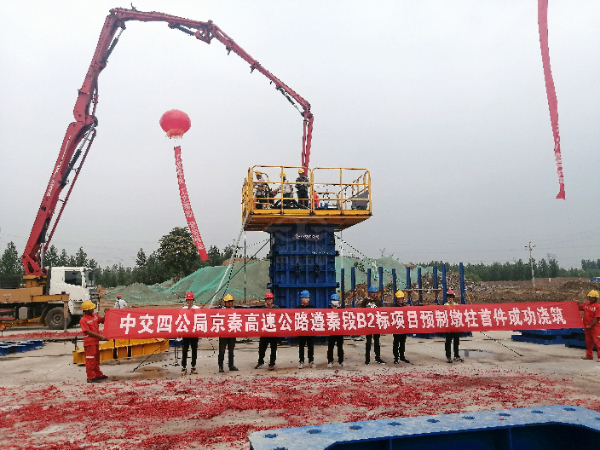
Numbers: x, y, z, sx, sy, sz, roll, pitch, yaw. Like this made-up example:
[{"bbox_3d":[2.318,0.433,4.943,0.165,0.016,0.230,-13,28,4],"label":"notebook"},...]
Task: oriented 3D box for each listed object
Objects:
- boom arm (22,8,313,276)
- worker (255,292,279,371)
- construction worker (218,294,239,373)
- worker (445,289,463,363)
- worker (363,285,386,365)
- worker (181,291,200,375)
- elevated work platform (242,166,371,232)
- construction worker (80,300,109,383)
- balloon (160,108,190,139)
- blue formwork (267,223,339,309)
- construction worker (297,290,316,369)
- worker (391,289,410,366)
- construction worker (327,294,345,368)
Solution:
[{"bbox_3d":[-6.443,-3.935,19.536,15.383,11.971,1.100,-4,-7,27],"label":"boom arm"},{"bbox_3d":[-0.791,2.498,11.048,0.550,1.790,0.360,0,-6,-5],"label":"worker"},{"bbox_3d":[-1.654,2.494,10.826,0.520,1.740,0.360,0,-7,-5],"label":"construction worker"},{"bbox_3d":[3.827,2.526,11.705,0.480,1.770,0.340,-1,-6,7],"label":"worker"},{"bbox_3d":[1.857,2.503,11.669,0.550,1.820,0.360,0,-7,-5],"label":"worker"},{"bbox_3d":[-2.497,2.463,10.670,0.520,1.790,0.360,0,-7,-5],"label":"worker"},{"bbox_3d":[0.050,-0.731,15.539,3.620,1.460,3.700,0,-7,-9],"label":"elevated work platform"},{"bbox_3d":[-4.365,2.464,9.983,0.580,1.680,0.470,-2,-7,7],"label":"construction worker"},{"bbox_3d":[-9.193,-7.519,34.500,2.300,2.150,2.300,-1,-6,0],"label":"balloon"},{"bbox_3d":[0.103,2.023,16.187,2.250,3.860,1.900,0,-7,-9],"label":"blue formwork"},{"bbox_3d":[0.156,2.499,11.205,0.480,1.800,0.340,0,-6,-3],"label":"construction worker"},{"bbox_3d":[2.504,2.526,11.598,0.490,1.740,0.360,0,-7,-5],"label":"worker"},{"bbox_3d":[0.848,2.518,11.182,0.460,1.740,0.340,0,-6,-5],"label":"construction worker"}]

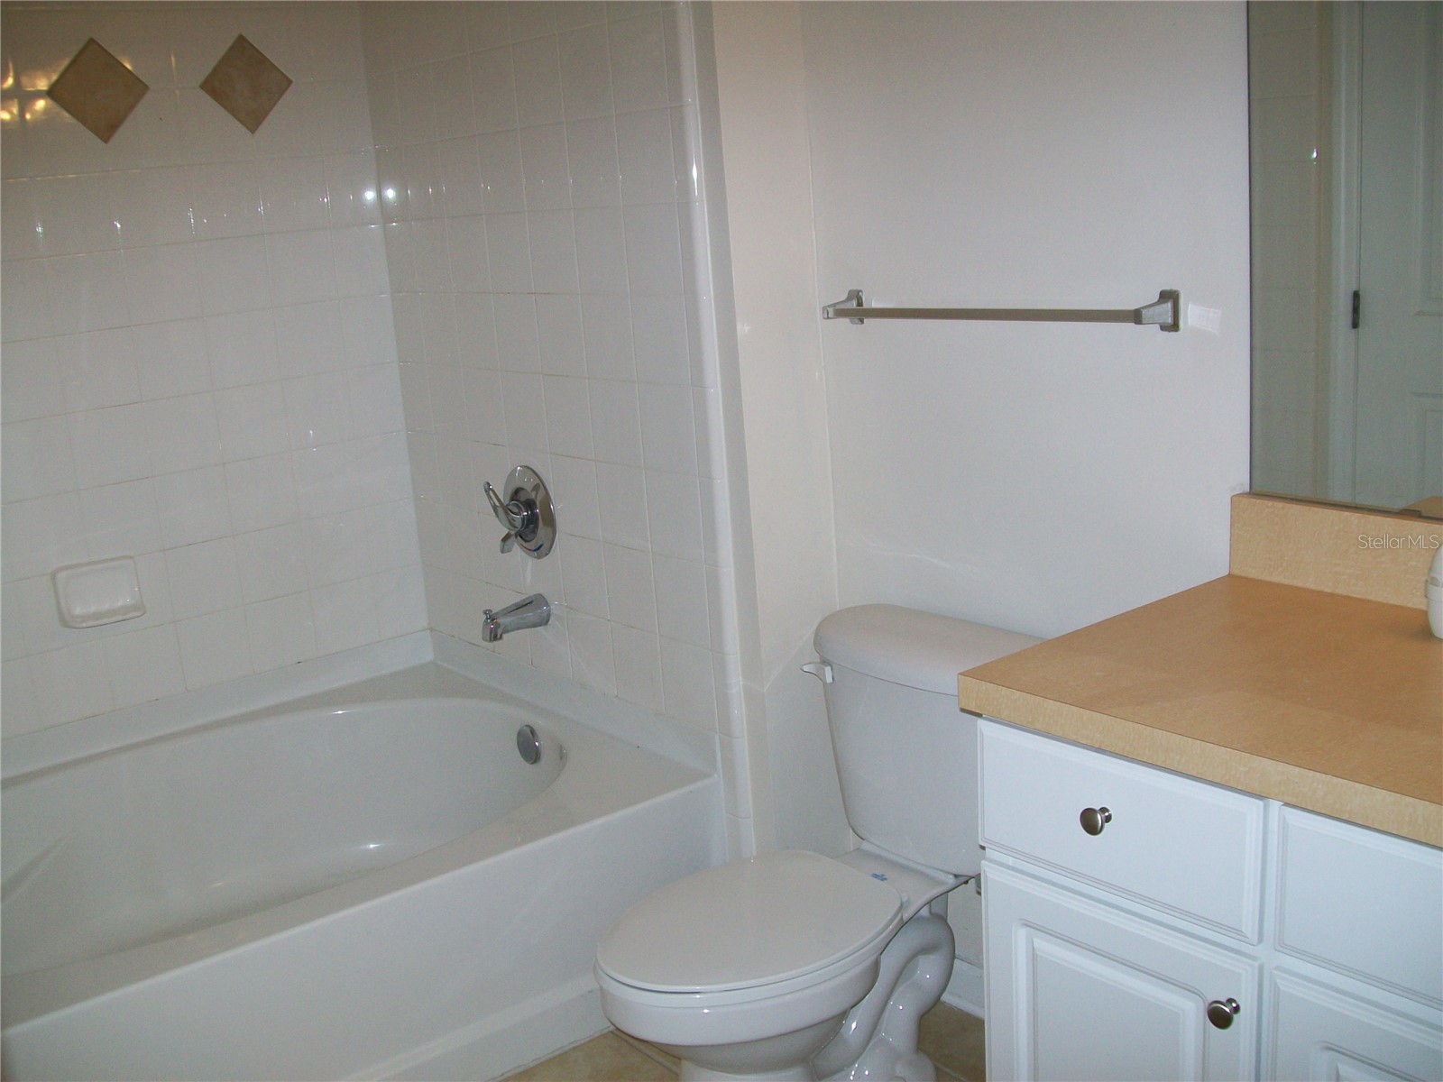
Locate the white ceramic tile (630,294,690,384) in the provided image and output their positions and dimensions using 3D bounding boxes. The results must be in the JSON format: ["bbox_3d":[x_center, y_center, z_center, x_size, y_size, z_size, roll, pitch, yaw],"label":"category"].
[{"bbox_3d":[-0.105,-0.346,2.583,0.009,0.152,0.152,-14,16,-37],"label":"white ceramic tile"}]

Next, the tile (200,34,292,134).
[{"bbox_3d":[-0.954,-0.916,3.012,0.010,0.143,0.143,12,-24,50],"label":"tile"}]

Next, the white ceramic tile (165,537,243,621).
[{"bbox_3d":[-1.068,0.076,3.100,0.152,0.152,0.009,-15,17,-37],"label":"white ceramic tile"}]

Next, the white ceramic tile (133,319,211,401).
[{"bbox_3d":[-1.110,-0.366,3.032,0.152,0.152,0.009,-14,16,-37],"label":"white ceramic tile"}]

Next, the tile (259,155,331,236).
[{"bbox_3d":[-0.891,-0.719,3.121,0.151,0.151,0.009,-15,17,-37],"label":"tile"}]

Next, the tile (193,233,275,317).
[{"bbox_3d":[-0.994,-0.541,3.054,0.152,0.152,0.009,-15,17,-37],"label":"tile"}]

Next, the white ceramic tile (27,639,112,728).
[{"bbox_3d":[-1.279,0.281,2.958,0.152,0.152,0.009,-15,17,-37],"label":"white ceramic tile"}]

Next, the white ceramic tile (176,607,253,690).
[{"bbox_3d":[-1.067,0.226,3.161,0.152,0.152,0.010,-15,17,-38],"label":"white ceramic tile"}]

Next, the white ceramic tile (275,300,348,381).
[{"bbox_3d":[-0.874,-0.427,3.188,0.151,0.151,0.009,-15,17,-37],"label":"white ceramic tile"}]

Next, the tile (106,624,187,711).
[{"bbox_3d":[-1.181,0.256,3.077,0.152,0.152,0.009,-14,16,-37],"label":"tile"}]

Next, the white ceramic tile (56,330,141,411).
[{"bbox_3d":[-1.208,-0.332,2.903,0.152,0.152,0.010,-15,17,-37],"label":"white ceramic tile"}]

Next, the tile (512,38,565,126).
[{"bbox_3d":[-0.332,-0.830,2.716,0.009,0.152,0.152,-14,16,-37],"label":"tile"}]

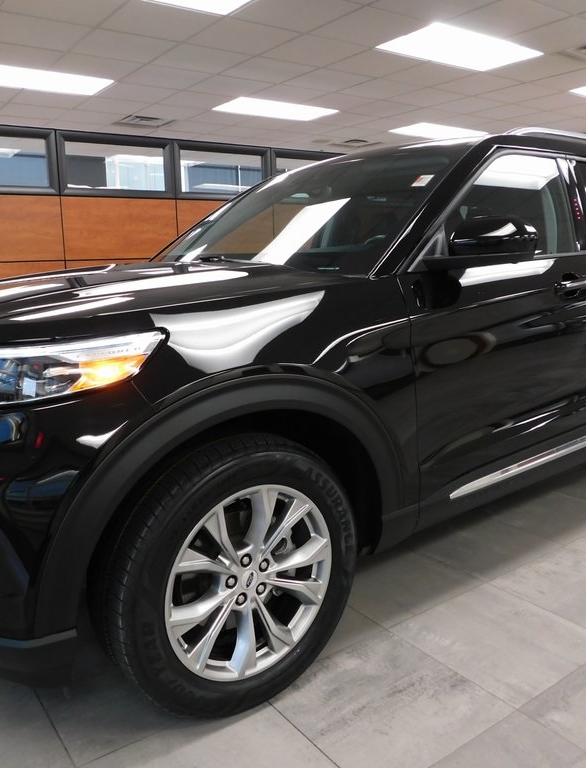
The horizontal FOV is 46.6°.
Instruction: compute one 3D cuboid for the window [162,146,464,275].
[{"bbox_3d":[-0.040,-0.718,2.886,1.534,0.183,1.018,12,52,50],"label":"window"}]

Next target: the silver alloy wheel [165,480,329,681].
[{"bbox_3d":[-0.159,0.514,1.883,0.535,0.535,0.208,-9,13,-36],"label":"silver alloy wheel"}]

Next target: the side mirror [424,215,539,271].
[{"bbox_3d":[0.595,-0.449,2.137,0.250,0.175,0.260,-10,14,-38],"label":"side mirror"}]

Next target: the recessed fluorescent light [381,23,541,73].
[{"bbox_3d":[1.258,-2.496,5.041,1.200,0.060,0.600,-9,13,-35],"label":"recessed fluorescent light"}]

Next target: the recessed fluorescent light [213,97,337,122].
[{"bbox_3d":[-0.170,-2.830,6.973,1.200,0.060,0.600,-9,13,-35],"label":"recessed fluorescent light"}]

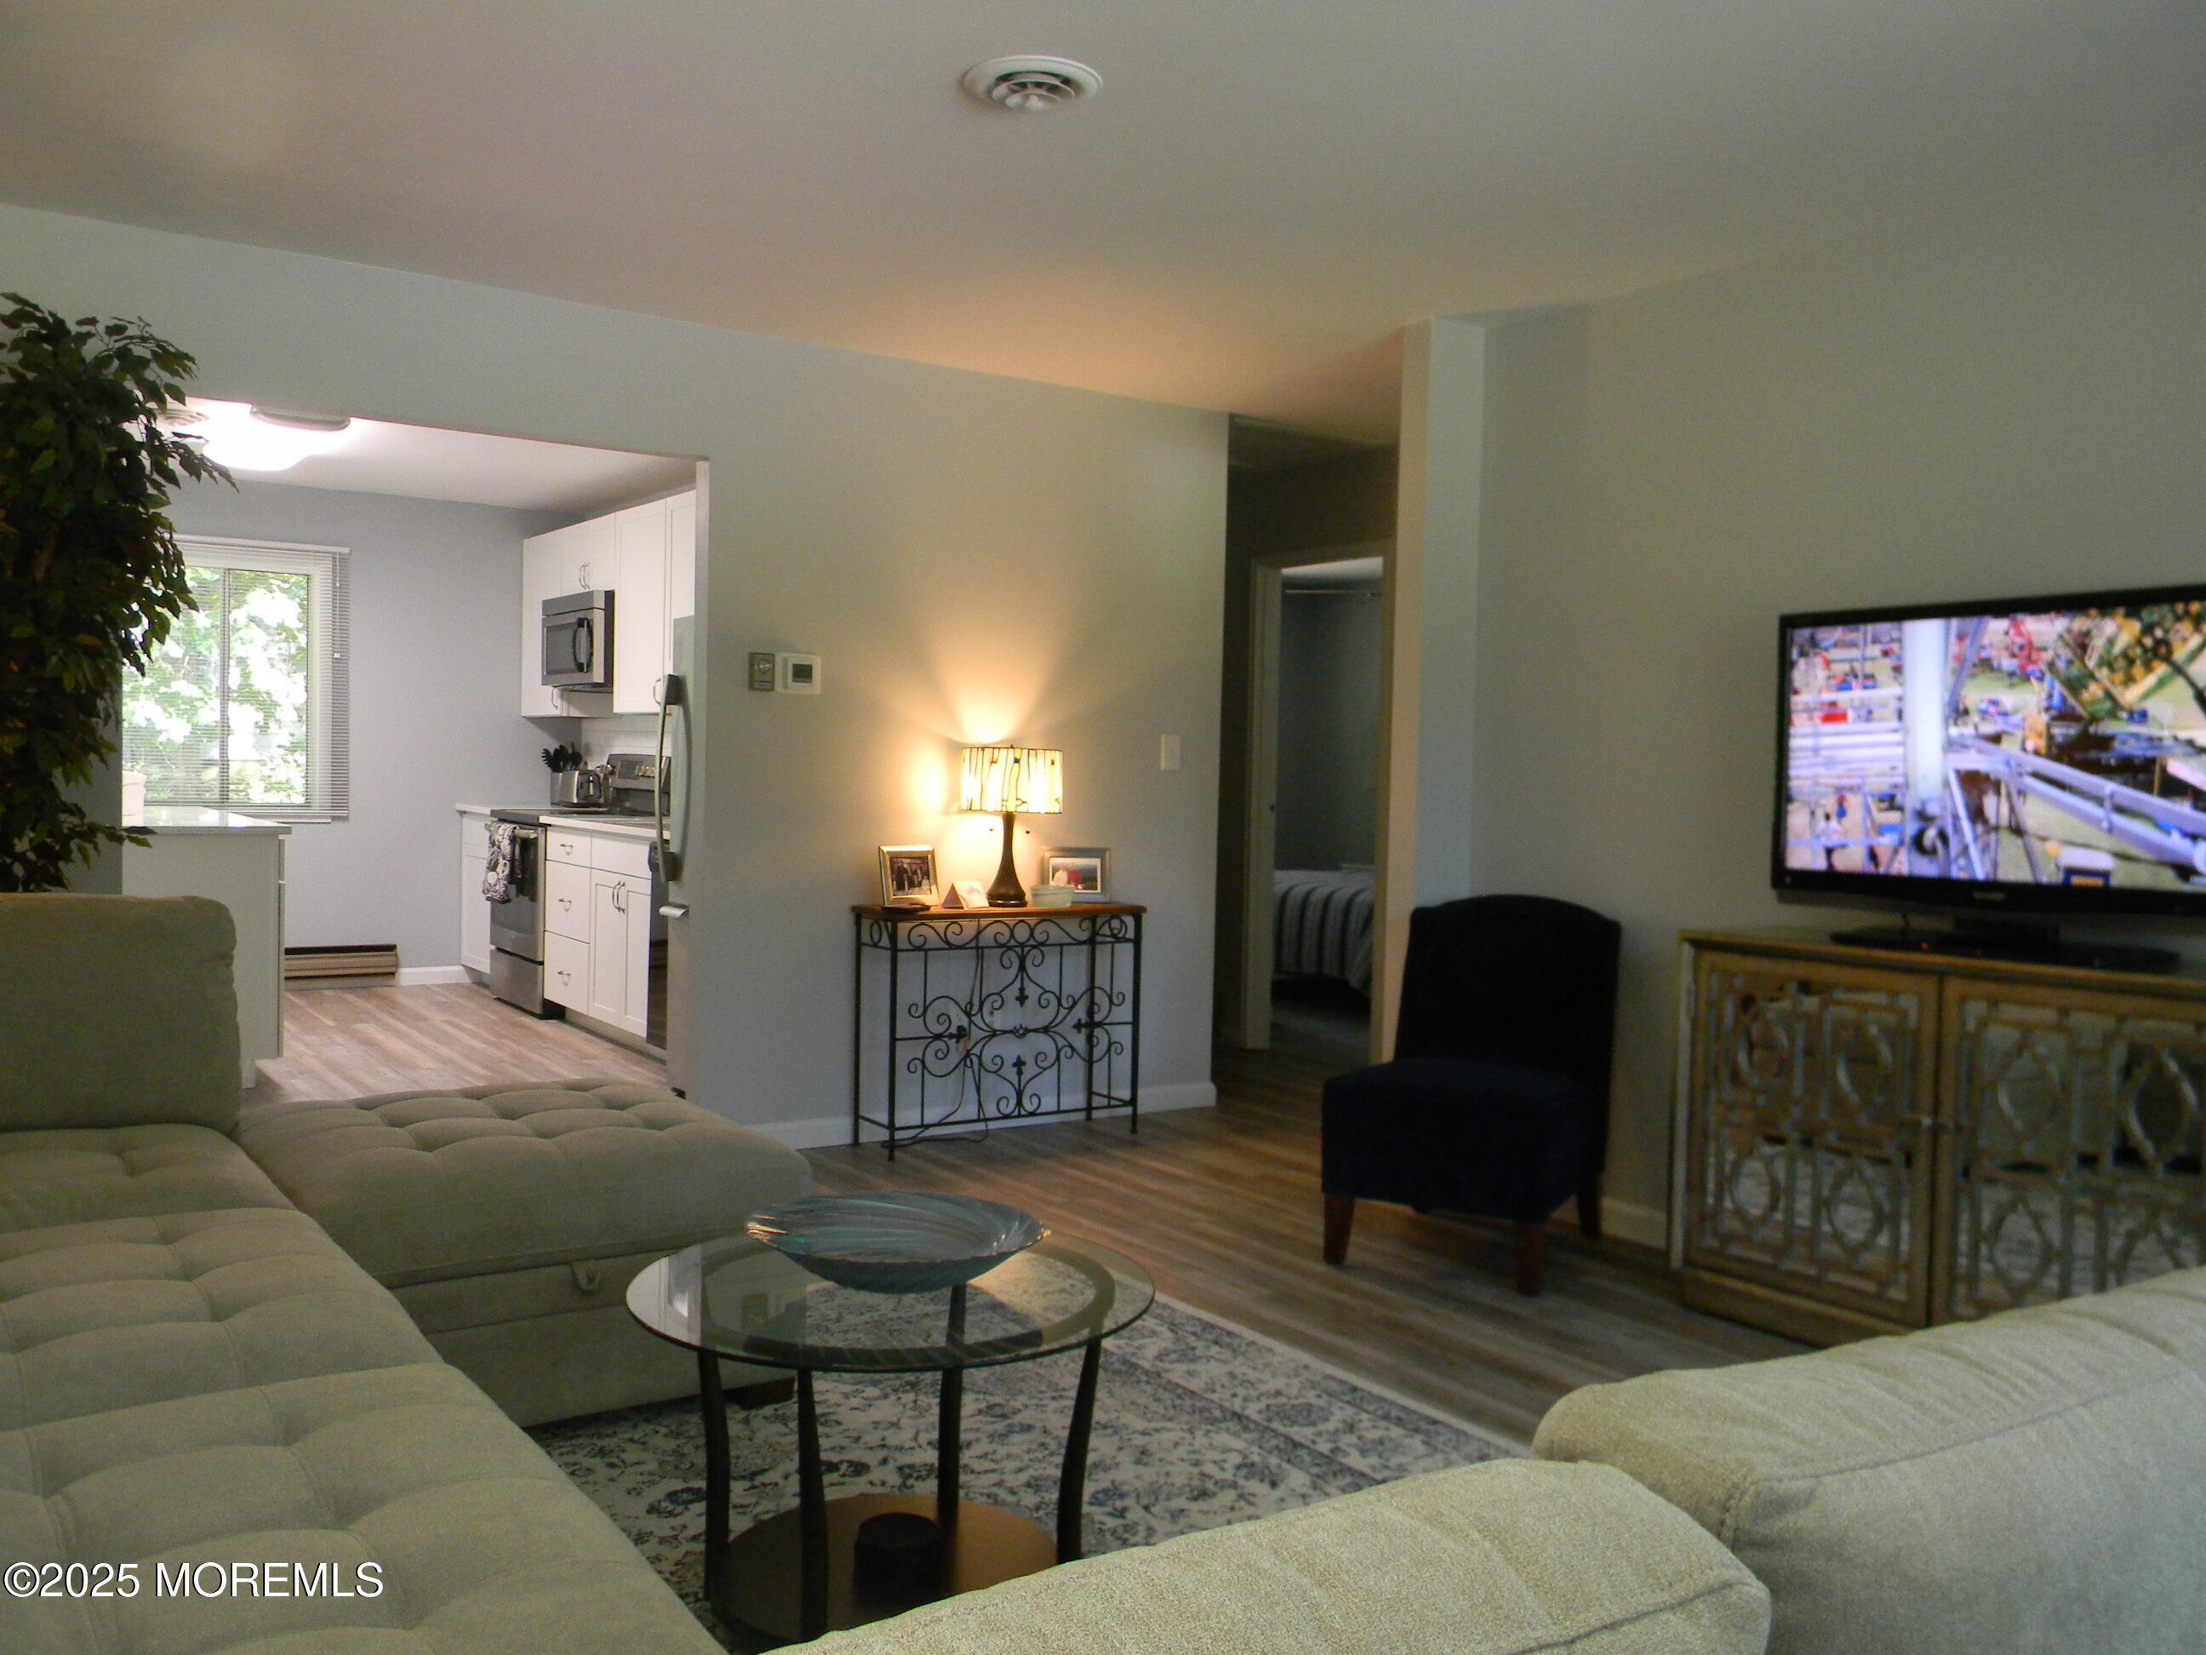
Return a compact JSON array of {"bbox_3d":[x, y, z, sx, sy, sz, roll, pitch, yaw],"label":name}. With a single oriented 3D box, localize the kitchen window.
[{"bbox_3d":[-4.098,-0.679,8.361,1.054,1.285,0.100,0,2,-35],"label":"kitchen window"}]

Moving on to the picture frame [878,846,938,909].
[{"bbox_3d":[-0.593,0.149,5.455,0.189,0.189,0.080,0,2,-29],"label":"picture frame"}]

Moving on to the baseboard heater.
[{"bbox_3d":[-3.841,0.686,8.569,0.884,0.201,0.070,0,2,-35],"label":"baseboard heater"}]

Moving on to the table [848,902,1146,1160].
[{"bbox_3d":[-0.320,0.617,5.602,0.904,0.743,0.286,0,2,-35],"label":"table"}]

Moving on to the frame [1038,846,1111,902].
[{"bbox_3d":[-0.086,0.153,5.781,0.226,0.183,0.070,1,2,-7],"label":"frame"}]

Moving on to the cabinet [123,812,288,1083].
[{"bbox_3d":[-3.649,0.406,6.847,0.612,0.904,1.958,0,2,-35],"label":"cabinet"}]

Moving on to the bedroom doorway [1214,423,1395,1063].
[{"bbox_3d":[0.877,-0.116,7.316,0.141,2.149,0.924,0,2,-35],"label":"bedroom doorway"}]

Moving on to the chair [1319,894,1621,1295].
[{"bbox_3d":[0.940,0.624,4.494,0.562,0.873,0.693,3,2,28],"label":"chair"}]

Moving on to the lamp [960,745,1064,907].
[{"bbox_3d":[-0.285,-0.006,5.562,0.319,0.507,0.319,1,2,0],"label":"lamp"}]

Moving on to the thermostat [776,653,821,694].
[{"bbox_3d":[-0.897,-0.458,5.312,0.145,0.117,0.030,0,2,-35],"label":"thermostat"}]

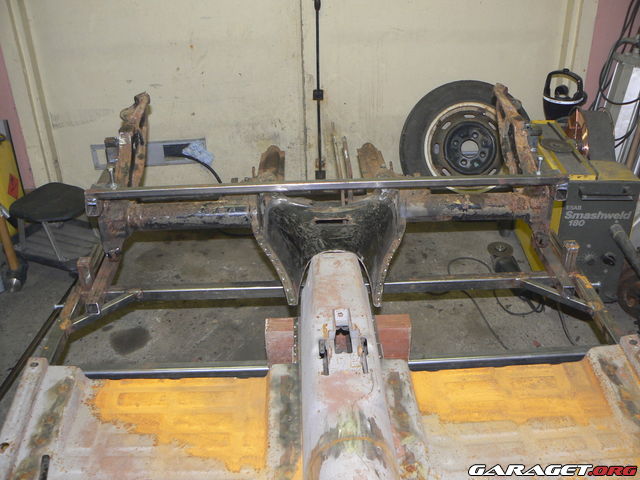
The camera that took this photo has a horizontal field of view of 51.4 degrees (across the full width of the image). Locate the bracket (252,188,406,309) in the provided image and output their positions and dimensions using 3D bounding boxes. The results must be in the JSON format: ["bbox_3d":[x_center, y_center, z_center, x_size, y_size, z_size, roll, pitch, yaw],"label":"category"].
[{"bbox_3d":[0.023,0.018,1.580,0.385,0.150,0.320,-2,28,-1],"label":"bracket"}]

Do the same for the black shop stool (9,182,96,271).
[{"bbox_3d":[-1.068,-0.037,2.765,0.370,0.330,0.290,16,32,29],"label":"black shop stool"}]

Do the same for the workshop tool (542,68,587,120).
[{"bbox_3d":[1.084,-0.634,2.950,0.195,0.240,0.160,6,29,13],"label":"workshop tool"}]

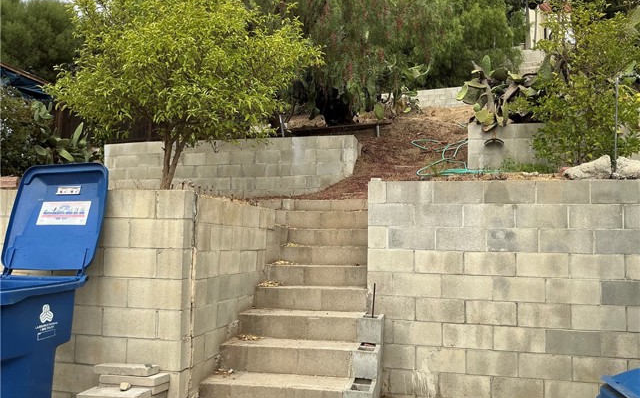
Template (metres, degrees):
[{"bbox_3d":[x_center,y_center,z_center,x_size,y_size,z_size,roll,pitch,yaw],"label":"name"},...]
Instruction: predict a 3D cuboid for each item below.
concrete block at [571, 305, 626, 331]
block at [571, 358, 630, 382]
[{"bbox_3d":[2.219,0.944,4.175,0.395,0.195,0.195,0,-3,11],"label":"concrete block"},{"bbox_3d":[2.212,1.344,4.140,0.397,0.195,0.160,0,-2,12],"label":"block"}]

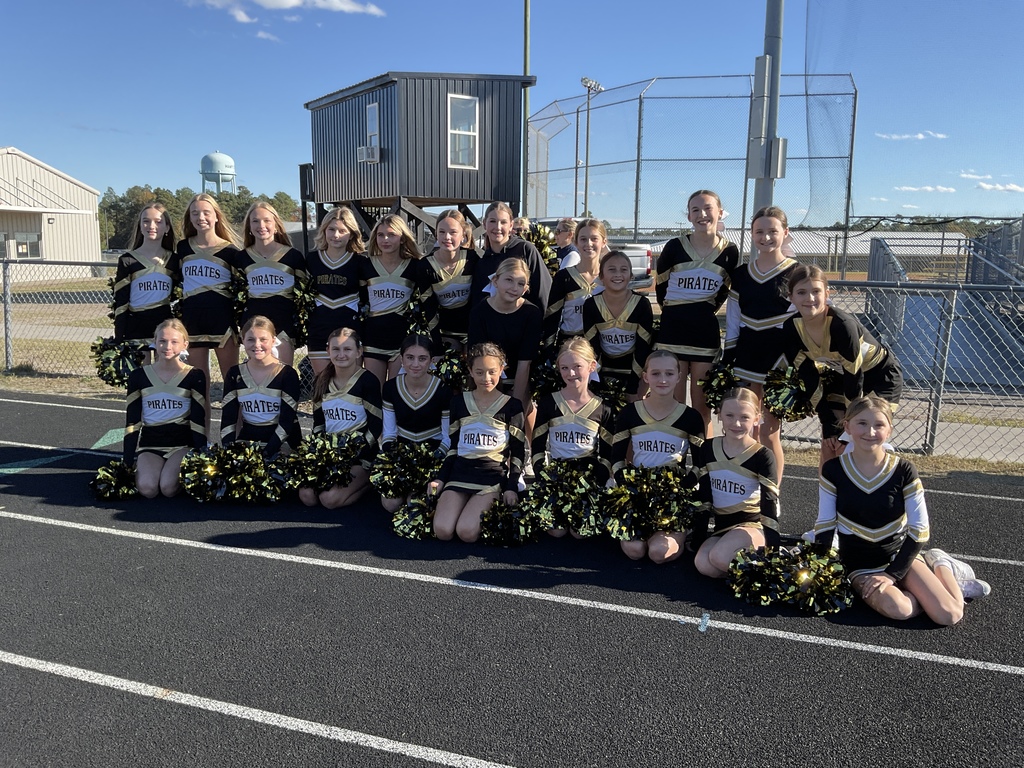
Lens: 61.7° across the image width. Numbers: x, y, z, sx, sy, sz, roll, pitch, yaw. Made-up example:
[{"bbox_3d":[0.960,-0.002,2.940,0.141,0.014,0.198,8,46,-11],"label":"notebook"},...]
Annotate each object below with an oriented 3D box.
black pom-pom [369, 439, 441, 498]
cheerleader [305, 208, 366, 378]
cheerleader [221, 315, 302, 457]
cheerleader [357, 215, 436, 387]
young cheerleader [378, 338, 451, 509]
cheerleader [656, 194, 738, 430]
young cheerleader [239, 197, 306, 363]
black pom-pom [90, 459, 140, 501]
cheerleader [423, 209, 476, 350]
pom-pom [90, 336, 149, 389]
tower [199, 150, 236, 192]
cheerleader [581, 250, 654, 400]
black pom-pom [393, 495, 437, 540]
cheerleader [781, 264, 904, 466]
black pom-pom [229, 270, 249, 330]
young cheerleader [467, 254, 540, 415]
[{"bbox_3d":[-0.526,0.431,4.278,0.340,0.280,0.300,1,10,0],"label":"black pom-pom"},{"bbox_3d":[-0.987,-0.246,4.899,0.380,1.520,0.280,1,10,-1],"label":"cheerleader"},{"bbox_3d":[-1.349,0.095,4.602,0.430,0.912,0.560,2,10,8],"label":"cheerleader"},{"bbox_3d":[-0.652,-0.218,4.888,0.430,1.467,0.300,0,10,-2],"label":"cheerleader"},{"bbox_3d":[-0.498,0.179,4.493,0.420,0.840,0.620,2,10,5],"label":"young cheerleader"},{"bbox_3d":[0.958,-0.177,4.410,0.420,1.600,0.300,3,10,11],"label":"cheerleader"},{"bbox_3d":[-1.395,-0.284,5.006,0.420,1.530,0.290,-1,10,-9],"label":"young cheerleader"},{"bbox_3d":[-2.001,0.484,4.351,0.265,0.210,0.250,2,10,10],"label":"black pom-pom"},{"bbox_3d":[-0.327,-0.215,4.802,0.370,1.510,0.280,3,10,11],"label":"cheerleader"},{"bbox_3d":[-2.475,-0.136,5.424,0.360,0.320,0.320,-2,10,-17],"label":"pom-pom"},{"bbox_3d":[-101.625,-65.740,298.452,13.000,30.043,13.000,-2,10,-15],"label":"tower"},{"bbox_3d":[0.546,-0.054,4.533,0.400,1.287,0.420,2,10,9],"label":"cheerleader"},{"bbox_3d":[-0.428,0.605,3.890,0.250,0.210,0.230,1,10,0],"label":"black pom-pom"},{"bbox_3d":[1.469,0.091,3.845,0.420,1.247,0.750,10,13,42],"label":"cheerleader"},{"bbox_3d":[-1.701,-0.524,5.315,0.220,0.340,0.230,-1,10,-12],"label":"black pom-pom"},{"bbox_3d":[-0.019,-0.046,4.576,0.410,1.260,0.550,1,10,3],"label":"young cheerleader"}]

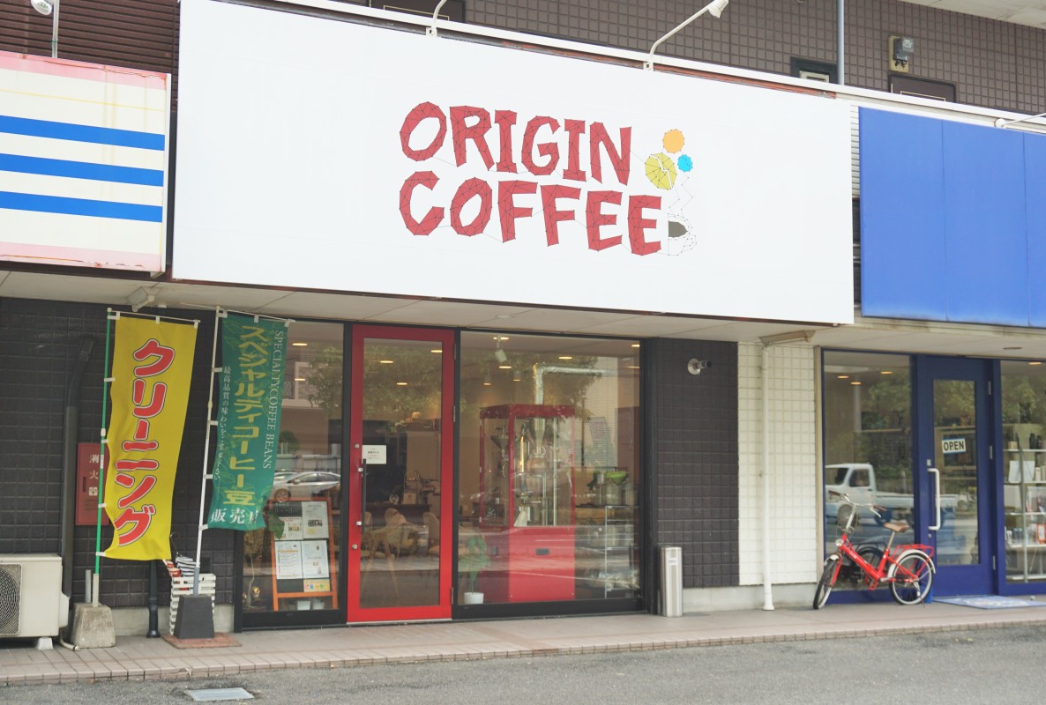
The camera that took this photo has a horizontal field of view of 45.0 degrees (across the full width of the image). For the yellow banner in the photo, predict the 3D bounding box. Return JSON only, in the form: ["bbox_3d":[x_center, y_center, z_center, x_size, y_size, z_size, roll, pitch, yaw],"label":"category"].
[{"bbox_3d":[-2.738,0.624,9.213,0.587,1.770,0.120,6,-7,-24],"label":"yellow banner"}]

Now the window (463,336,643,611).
[{"bbox_3d":[0.261,1.010,11.016,1.774,2.324,0.060,3,-6,-24],"label":"window"}]

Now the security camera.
[{"bbox_3d":[1.617,0.126,11.457,0.140,0.145,0.200,4,-6,-32],"label":"security camera"}]

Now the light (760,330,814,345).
[{"bbox_3d":[2.314,-0.106,11.116,0.130,0.105,0.660,3,-6,-24],"label":"light"}]

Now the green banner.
[{"bbox_3d":[-2.094,0.535,9.588,0.502,1.618,0.100,6,-7,-24],"label":"green banner"}]

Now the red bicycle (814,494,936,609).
[{"bbox_3d":[3.315,1.830,11.807,1.450,1.080,0.520,3,-6,-24],"label":"red bicycle"}]

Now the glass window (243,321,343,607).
[{"bbox_3d":[-1.825,0.903,10.070,0.792,2.303,0.060,3,-6,-24],"label":"glass window"}]

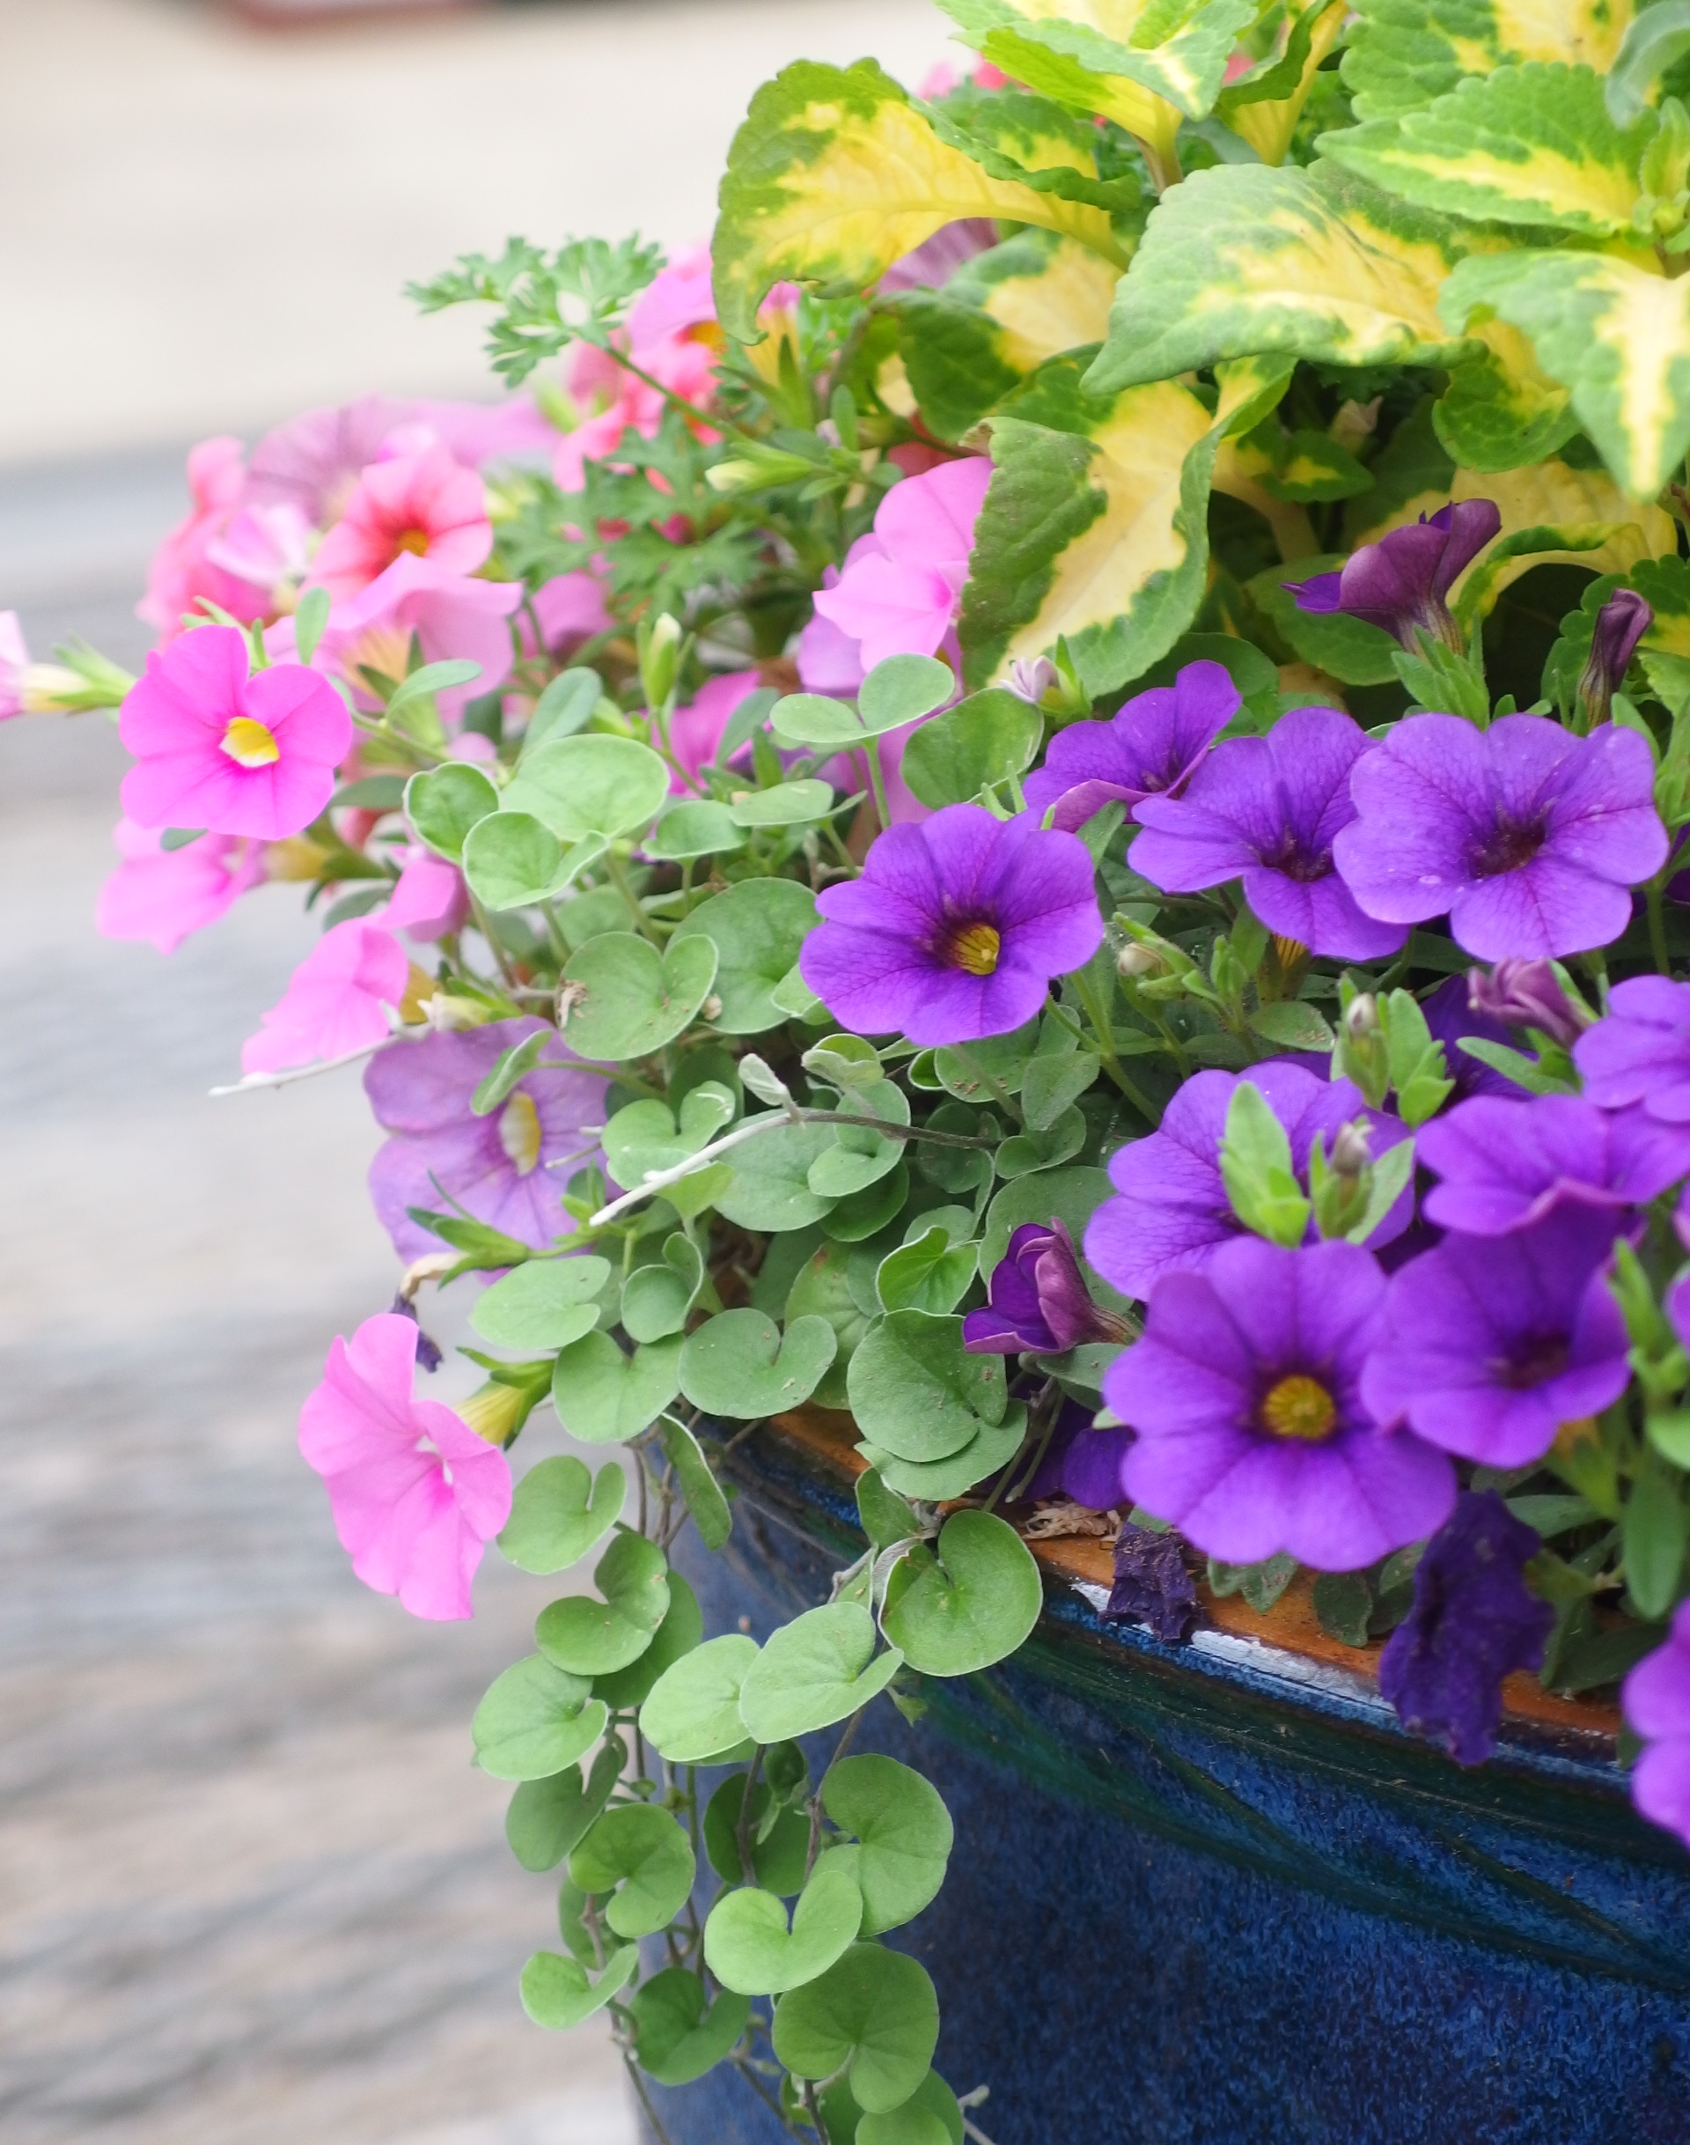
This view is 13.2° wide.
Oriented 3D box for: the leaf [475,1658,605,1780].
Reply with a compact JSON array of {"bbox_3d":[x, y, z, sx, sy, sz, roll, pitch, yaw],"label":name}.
[{"bbox_3d":[-0.033,0.070,0.790,0.015,0.015,0.004,17,-19,32],"label":"leaf"}]

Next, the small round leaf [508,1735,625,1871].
[{"bbox_3d":[-0.033,0.085,0.850,0.017,0.018,0.006,22,-8,37],"label":"small round leaf"}]

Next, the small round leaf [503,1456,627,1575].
[{"bbox_3d":[-0.032,0.051,0.840,0.015,0.015,0.004,10,-23,24],"label":"small round leaf"}]

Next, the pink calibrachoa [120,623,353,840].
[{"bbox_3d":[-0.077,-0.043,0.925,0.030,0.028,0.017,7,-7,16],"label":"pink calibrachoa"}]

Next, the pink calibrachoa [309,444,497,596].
[{"bbox_3d":[-0.061,-0.071,1.007,0.025,0.026,0.019,5,-21,-1],"label":"pink calibrachoa"}]

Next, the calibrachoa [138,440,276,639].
[{"bbox_3d":[-0.080,-0.067,0.920,0.012,0.025,0.025,11,9,-35],"label":"calibrachoa"}]

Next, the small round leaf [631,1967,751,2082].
[{"bbox_3d":[-0.019,0.116,0.890,0.015,0.015,0.006,7,-8,7],"label":"small round leaf"}]

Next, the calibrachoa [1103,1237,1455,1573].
[{"bbox_3d":[0.045,0.034,0.745,0.035,0.033,0.018,3,-11,2],"label":"calibrachoa"}]

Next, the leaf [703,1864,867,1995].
[{"bbox_3d":[-0.007,0.096,0.815,0.018,0.005,0.017,10,58,13],"label":"leaf"}]

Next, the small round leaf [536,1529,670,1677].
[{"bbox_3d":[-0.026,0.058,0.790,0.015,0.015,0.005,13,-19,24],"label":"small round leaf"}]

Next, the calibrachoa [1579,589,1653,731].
[{"bbox_3d":[0.085,-0.045,0.800,0.007,0.015,0.007,18,6,0],"label":"calibrachoa"}]

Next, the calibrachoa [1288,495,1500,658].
[{"bbox_3d":[0.061,-0.055,0.810,0.025,0.015,0.022,-11,-14,-33],"label":"calibrachoa"}]

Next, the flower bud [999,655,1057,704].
[{"bbox_3d":[0.021,-0.044,0.825,0.006,0.005,0.005,22,0,-24],"label":"flower bud"}]

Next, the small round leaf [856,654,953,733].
[{"bbox_3d":[0.007,-0.045,0.860,0.013,0.004,0.011,-34,48,-6],"label":"small round leaf"}]

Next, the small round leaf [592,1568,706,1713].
[{"bbox_3d":[-0.026,0.070,0.900,0.018,0.018,0.005,4,-12,-5],"label":"small round leaf"}]

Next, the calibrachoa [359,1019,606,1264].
[{"bbox_3d":[-0.041,0.009,0.905,0.036,0.031,0.020,17,5,34],"label":"calibrachoa"}]

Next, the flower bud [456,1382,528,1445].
[{"bbox_3d":[-0.042,0.040,0.860,0.009,0.007,0.007,-28,0,-30],"label":"flower bud"}]

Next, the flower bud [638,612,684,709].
[{"bbox_3d":[-0.022,-0.049,0.865,0.005,0.012,0.005,3,9,0],"label":"flower bud"}]

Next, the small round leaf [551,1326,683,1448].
[{"bbox_3d":[-0.025,0.034,0.795,0.015,0.004,0.015,9,62,15],"label":"small round leaf"}]

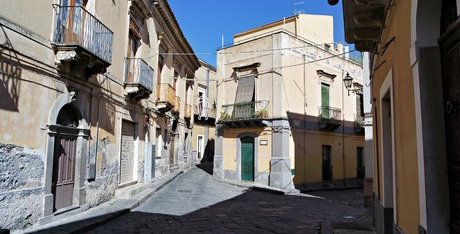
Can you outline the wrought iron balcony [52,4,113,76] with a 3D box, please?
[{"bbox_3d":[-3.880,-1.813,8.171,0.676,1.573,1.817,1,-5,3],"label":"wrought iron balcony"}]

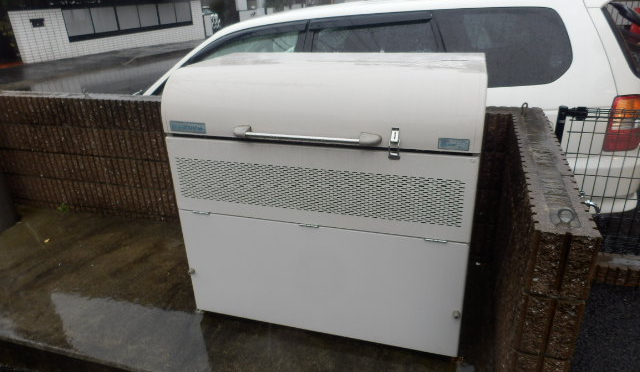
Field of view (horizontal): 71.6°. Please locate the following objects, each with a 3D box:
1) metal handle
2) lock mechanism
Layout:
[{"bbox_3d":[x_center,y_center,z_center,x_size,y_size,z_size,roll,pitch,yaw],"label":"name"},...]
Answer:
[{"bbox_3d":[-0.057,-0.183,1.615,0.570,0.048,0.055,5,24,17],"label":"metal handle"},{"bbox_3d":[0.261,-0.145,1.545,0.042,0.118,0.030,5,24,17],"label":"lock mechanism"}]

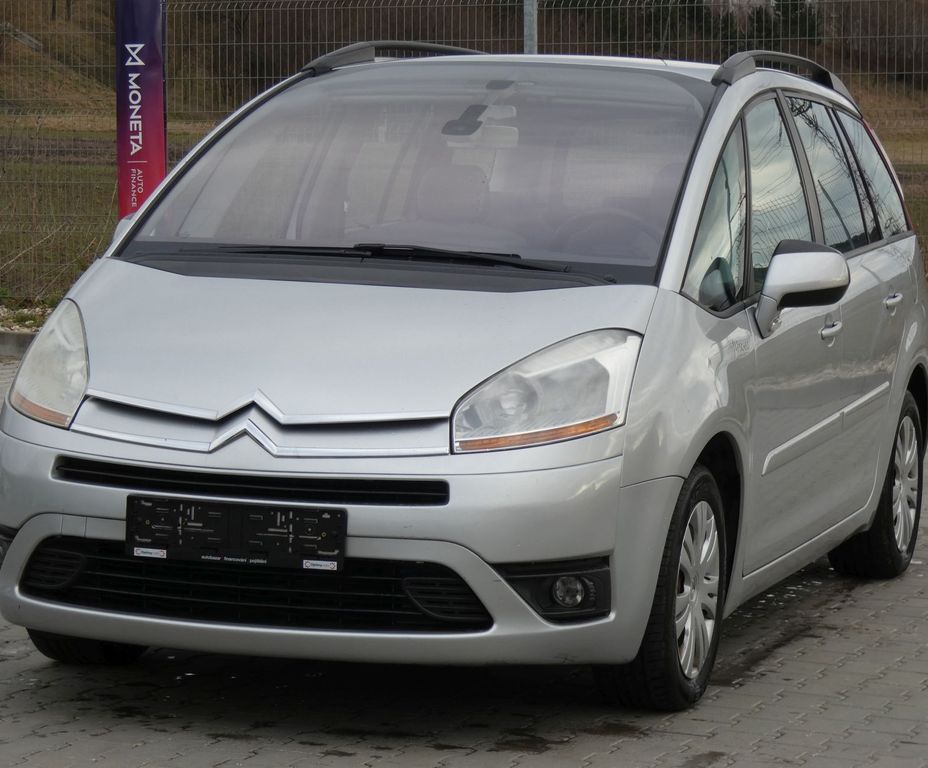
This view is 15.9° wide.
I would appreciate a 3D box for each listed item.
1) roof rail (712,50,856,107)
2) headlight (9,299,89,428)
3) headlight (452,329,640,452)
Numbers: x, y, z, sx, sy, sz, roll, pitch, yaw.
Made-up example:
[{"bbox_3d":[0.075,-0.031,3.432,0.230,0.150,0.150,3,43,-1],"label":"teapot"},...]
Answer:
[{"bbox_3d":[0.992,-0.917,9.920,0.100,0.155,2.050,3,5,18],"label":"roof rail"},{"bbox_3d":[-0.977,-0.056,7.969,0.350,0.275,0.580,3,5,18],"label":"headlight"},{"bbox_3d":[0.221,0.012,7.584,0.350,0.275,0.580,3,5,18],"label":"headlight"}]

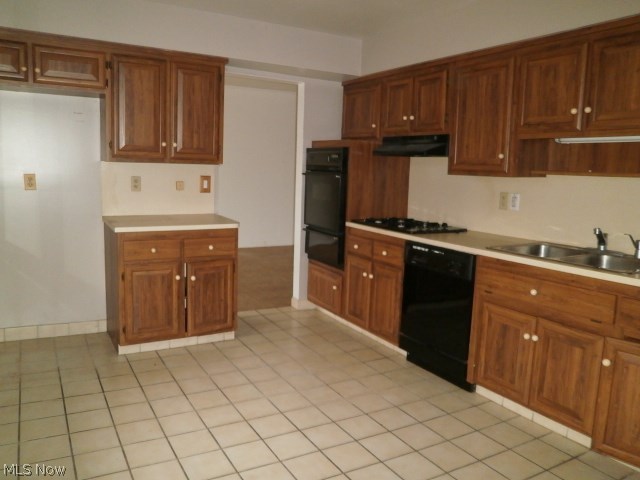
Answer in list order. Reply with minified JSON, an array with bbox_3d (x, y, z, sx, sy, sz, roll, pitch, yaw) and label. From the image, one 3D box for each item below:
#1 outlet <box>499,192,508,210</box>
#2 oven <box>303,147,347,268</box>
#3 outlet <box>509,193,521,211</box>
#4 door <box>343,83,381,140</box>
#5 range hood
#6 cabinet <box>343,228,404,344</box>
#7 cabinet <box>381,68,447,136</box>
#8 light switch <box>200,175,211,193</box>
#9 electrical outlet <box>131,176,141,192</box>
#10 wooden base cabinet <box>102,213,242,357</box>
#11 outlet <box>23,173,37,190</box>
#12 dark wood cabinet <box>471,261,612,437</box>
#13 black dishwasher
[{"bbox_3d":[1.306,-0.277,3.440,0.015,0.115,0.070,-1,8,-31],"label":"outlet"},{"bbox_3d":[0.236,-0.322,4.479,0.580,1.030,0.610,-1,8,-31],"label":"oven"},{"bbox_3d":[1.331,-0.256,3.279,0.008,0.115,0.070,-3,10,-32],"label":"outlet"},{"bbox_3d":[0.364,-1.125,4.313,0.024,0.423,0.562,-3,9,-30],"label":"door"},{"bbox_3d":[0.784,-0.717,3.705,0.450,0.145,0.755,-3,10,-32],"label":"range hood"},{"bbox_3d":[0.653,0.332,3.988,0.590,0.785,0.760,-1,8,-31],"label":"cabinet"},{"bbox_3d":[0.875,-1.069,3.853,0.305,0.490,0.790,-1,8,-31],"label":"cabinet"},{"bbox_3d":[-0.941,-0.456,3.969,0.082,0.132,0.008,-2,10,-27],"label":"light switch"},{"bbox_3d":[-1.421,-0.435,3.719,0.071,0.116,0.015,-1,8,-31],"label":"electrical outlet"},{"bbox_3d":[-1.136,0.302,3.667,0.850,0.910,0.590,-2,10,-27],"label":"wooden base cabinet"},{"bbox_3d":[-2.050,-0.408,3.405,0.070,0.114,0.008,-2,10,-27],"label":"outlet"},{"bbox_3d":[1.390,0.528,2.764,0.590,0.780,0.815,-1,8,-31],"label":"dark wood cabinet"},{"bbox_3d":[1.006,0.464,3.284,0.600,0.870,0.610,-3,10,-32],"label":"black dishwasher"}]

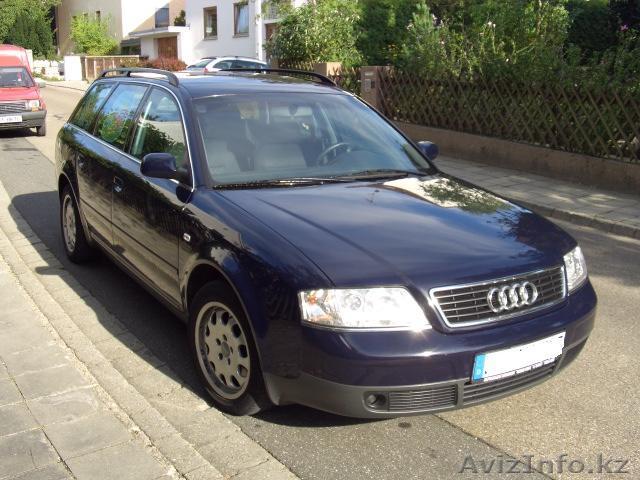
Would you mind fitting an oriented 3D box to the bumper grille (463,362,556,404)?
[{"bbox_3d":[0.780,0.576,2.870,0.560,0.095,0.070,-8,17,-32],"label":"bumper grille"}]

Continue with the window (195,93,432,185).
[{"bbox_3d":[-0.093,-0.600,4.035,1.450,0.110,0.866,-8,47,-32],"label":"window"}]

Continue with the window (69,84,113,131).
[{"bbox_3d":[-1.705,-1.000,5.210,0.050,0.370,0.780,24,-1,-36],"label":"window"}]

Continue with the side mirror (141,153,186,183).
[{"bbox_3d":[-0.796,-0.363,3.526,0.230,0.150,0.130,-8,17,-32],"label":"side mirror"}]

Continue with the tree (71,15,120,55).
[{"bbox_3d":[-12.645,-10.788,39.438,2.700,3.600,2.700,-8,17,-32],"label":"tree"}]

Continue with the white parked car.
[{"bbox_3d":[-3.029,-6.702,28.903,4.400,1.500,1.750,-8,17,-32],"label":"white parked car"}]

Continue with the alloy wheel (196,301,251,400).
[{"bbox_3d":[-0.377,0.488,3.215,0.180,0.452,0.452,-10,18,-37],"label":"alloy wheel"}]

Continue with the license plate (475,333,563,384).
[{"bbox_3d":[0.809,0.461,2.817,0.520,0.115,0.025,-8,16,-32],"label":"license plate"}]

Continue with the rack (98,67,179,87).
[{"bbox_3d":[-1.288,-1.127,4.810,0.060,0.100,1.740,-8,17,-32],"label":"rack"}]

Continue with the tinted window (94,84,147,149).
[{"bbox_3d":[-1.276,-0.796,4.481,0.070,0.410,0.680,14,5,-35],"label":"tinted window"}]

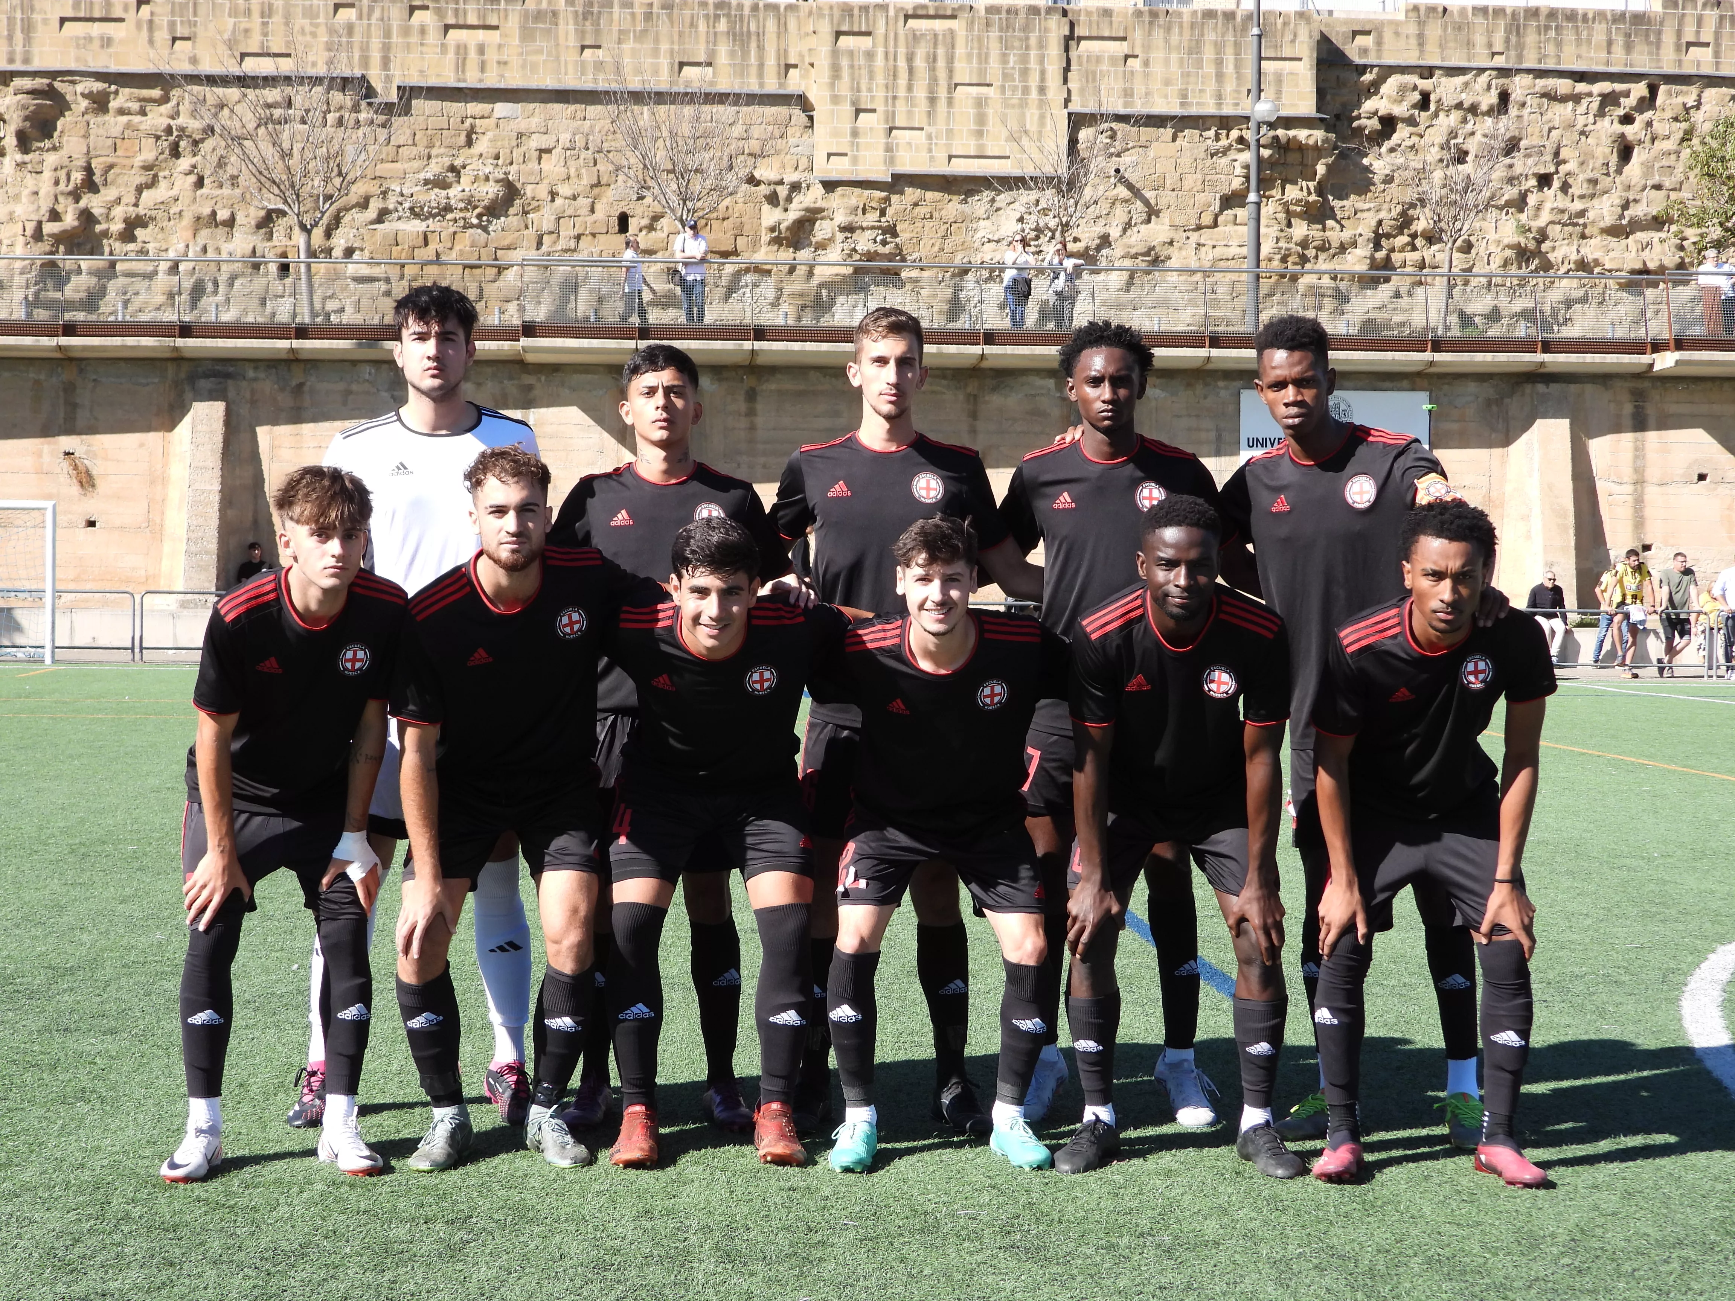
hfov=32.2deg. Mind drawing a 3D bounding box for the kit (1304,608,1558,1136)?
[{"bbox_3d":[1.164,0.437,6.200,0.505,1.085,0.480,1,1,9],"label":"kit"}]

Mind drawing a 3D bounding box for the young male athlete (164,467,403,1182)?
[{"bbox_3d":[-1.194,0.323,6.169,0.490,1.400,0.600,0,1,-8],"label":"young male athlete"}]

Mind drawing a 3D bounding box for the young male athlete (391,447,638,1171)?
[{"bbox_3d":[-0.724,0.307,6.259,0.540,1.440,0.600,1,1,-4],"label":"young male athlete"}]

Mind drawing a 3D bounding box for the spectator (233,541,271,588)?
[{"bbox_3d":[-9.280,-0.810,45.500,0.540,1.700,0.400,1,1,-6],"label":"spectator"}]

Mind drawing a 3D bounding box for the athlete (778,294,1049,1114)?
[{"bbox_3d":[0.085,0.149,6.630,0.600,1.805,0.380,1,1,0],"label":"athlete"}]

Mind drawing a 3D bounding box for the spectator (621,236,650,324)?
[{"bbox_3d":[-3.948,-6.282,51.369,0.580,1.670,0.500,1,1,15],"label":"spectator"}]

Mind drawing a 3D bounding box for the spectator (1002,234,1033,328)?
[{"bbox_3d":[2.535,-6.186,50.669,0.520,1.660,0.420,1,1,0],"label":"spectator"}]

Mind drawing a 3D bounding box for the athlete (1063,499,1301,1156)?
[{"bbox_3d":[0.665,0.362,6.290,0.490,1.360,0.600,1,1,3],"label":"athlete"}]

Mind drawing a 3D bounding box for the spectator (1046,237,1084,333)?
[{"bbox_3d":[3.323,-6.137,50.670,0.600,1.580,0.420,1,1,0],"label":"spectator"}]

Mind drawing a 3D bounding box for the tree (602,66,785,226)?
[{"bbox_3d":[-3.179,-7.966,53.630,3.200,4.950,3.100,1,1,0],"label":"tree"}]

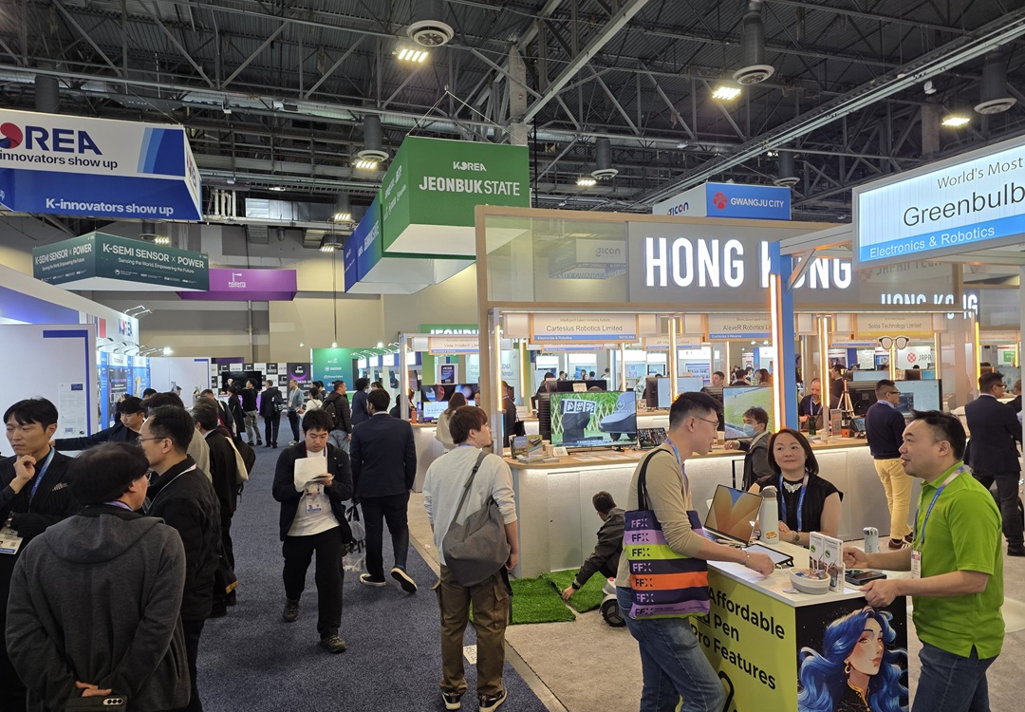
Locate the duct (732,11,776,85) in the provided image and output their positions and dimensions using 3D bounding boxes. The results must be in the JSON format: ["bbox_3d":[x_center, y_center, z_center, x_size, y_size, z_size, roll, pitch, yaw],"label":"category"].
[{"bbox_3d":[6.646,-8.582,18.834,1.110,1.890,1.110,-1,-1,-19],"label":"duct"}]

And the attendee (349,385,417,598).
[{"bbox_3d":[-1.144,1.175,6.064,0.570,1.770,0.500,-1,-1,-17],"label":"attendee"}]

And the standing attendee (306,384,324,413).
[{"bbox_3d":[-4.010,1.441,13.800,0.460,1.600,0.350,-1,-1,-23],"label":"standing attendee"}]

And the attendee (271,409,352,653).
[{"bbox_3d":[-1.438,1.191,4.880,0.550,1.660,0.520,-1,-1,-18],"label":"attendee"}]

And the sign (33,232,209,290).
[{"bbox_3d":[-15.288,-3.408,26.618,4.481,1.545,4.790,-2,-1,27],"label":"sign"}]

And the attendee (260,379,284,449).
[{"bbox_3d":[-6.253,1.512,17.700,0.560,1.750,0.420,-1,-1,-22],"label":"attendee"}]

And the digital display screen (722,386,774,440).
[{"bbox_3d":[2.773,0.622,7.580,0.970,0.560,0.060,-1,-1,-19],"label":"digital display screen"}]

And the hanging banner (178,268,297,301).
[{"bbox_3d":[-12.608,-3.240,31.313,4.915,1.005,3.447,-1,-1,-21],"label":"hanging banner"}]

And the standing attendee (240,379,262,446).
[{"bbox_3d":[-6.987,1.503,18.200,0.450,1.780,0.500,-2,-1,37],"label":"standing attendee"}]

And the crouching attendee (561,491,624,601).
[{"bbox_3d":[0.812,1.537,5.630,0.800,0.880,0.580,-2,-1,37],"label":"crouching attendee"}]

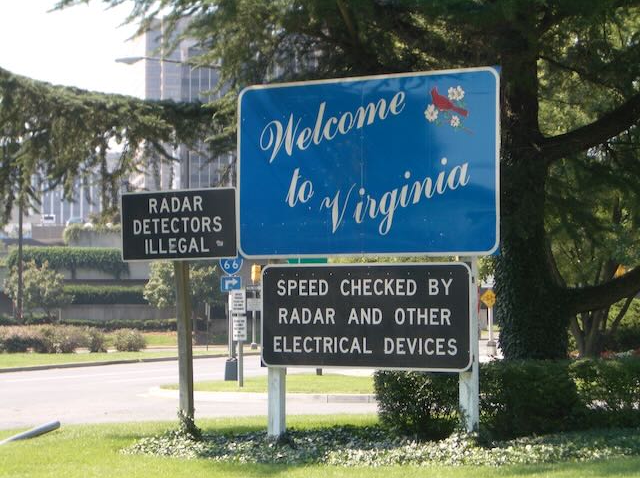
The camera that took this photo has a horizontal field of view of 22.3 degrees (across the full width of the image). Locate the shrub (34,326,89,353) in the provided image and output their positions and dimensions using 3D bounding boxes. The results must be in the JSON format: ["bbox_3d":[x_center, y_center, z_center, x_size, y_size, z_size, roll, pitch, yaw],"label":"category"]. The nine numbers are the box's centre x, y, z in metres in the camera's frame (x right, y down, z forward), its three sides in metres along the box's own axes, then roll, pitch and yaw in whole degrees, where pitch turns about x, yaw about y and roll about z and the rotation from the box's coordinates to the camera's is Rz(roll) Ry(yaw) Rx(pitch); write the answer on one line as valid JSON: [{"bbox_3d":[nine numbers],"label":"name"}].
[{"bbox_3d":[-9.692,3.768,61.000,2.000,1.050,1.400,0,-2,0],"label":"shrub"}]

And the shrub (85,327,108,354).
[{"bbox_3d":[-8.380,3.805,61.000,0.950,1.000,0.950,0,-2,0],"label":"shrub"}]

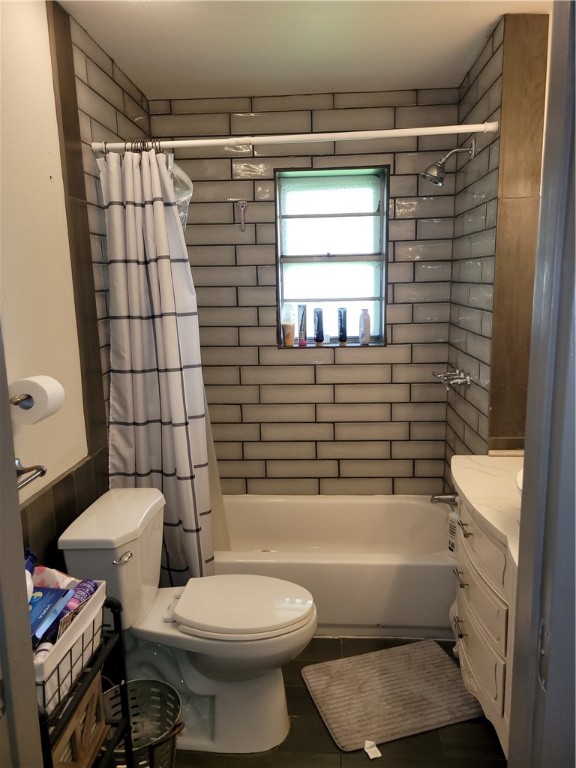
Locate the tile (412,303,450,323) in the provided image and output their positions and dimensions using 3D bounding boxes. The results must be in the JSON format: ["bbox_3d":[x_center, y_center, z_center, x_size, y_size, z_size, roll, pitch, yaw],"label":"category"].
[{"bbox_3d":[0.752,-0.371,3.027,0.189,0.102,0.010,-1,11,3],"label":"tile"}]

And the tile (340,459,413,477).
[{"bbox_3d":[0.495,0.473,3.222,0.406,0.102,0.012,0,11,3],"label":"tile"}]

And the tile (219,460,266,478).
[{"bbox_3d":[-0.326,0.480,3.268,0.406,0.102,0.012,0,11,3],"label":"tile"}]

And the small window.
[{"bbox_3d":[0.230,-0.656,3.047,0.583,0.918,0.120,-1,11,3],"label":"small window"}]

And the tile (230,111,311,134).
[{"bbox_3d":[-0.086,-1.306,2.880,0.405,0.102,0.010,-1,11,3],"label":"tile"}]

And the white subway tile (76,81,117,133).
[{"bbox_3d":[-0.715,-1.030,2.162,0.012,0.102,0.401,-1,11,3],"label":"white subway tile"}]

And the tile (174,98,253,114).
[{"bbox_3d":[-0.380,-1.380,2.870,0.393,0.061,0.012,0,10,3],"label":"tile"}]

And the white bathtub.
[{"bbox_3d":[0.083,0.862,2.861,1.518,0.348,0.770,0,10,3],"label":"white bathtub"}]

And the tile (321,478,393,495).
[{"bbox_3d":[0.374,0.563,3.182,0.401,0.098,0.012,-1,11,3],"label":"tile"}]

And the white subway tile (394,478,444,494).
[{"bbox_3d":[0.717,0.561,3.165,0.268,0.094,0.012,0,10,3],"label":"white subway tile"}]

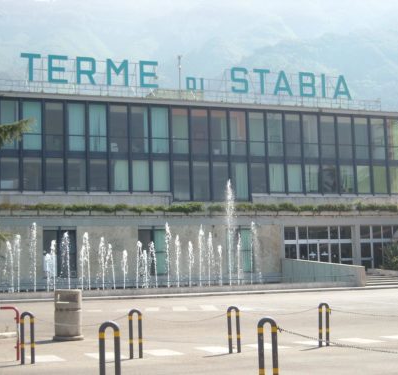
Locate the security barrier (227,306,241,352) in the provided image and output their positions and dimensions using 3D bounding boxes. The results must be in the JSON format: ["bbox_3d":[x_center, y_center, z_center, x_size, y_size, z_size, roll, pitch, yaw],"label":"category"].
[{"bbox_3d":[0.778,3.105,19.200,0.275,1.000,0.080,1,-7,-22],"label":"security barrier"}]

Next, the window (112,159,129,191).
[{"bbox_3d":[-5.078,-0.766,56.987,1.193,1.983,0.120,1,-6,-22],"label":"window"}]

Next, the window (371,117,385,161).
[{"bbox_3d":[13.478,-3.657,66.258,1.218,3.107,0.100,1,-6,-22],"label":"window"}]

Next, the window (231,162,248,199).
[{"bbox_3d":[2.790,-0.392,60.167,1.193,2.530,0.120,1,-6,-22],"label":"window"}]

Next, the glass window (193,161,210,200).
[{"bbox_3d":[0.177,-0.426,59.101,1.193,2.530,0.120,1,-6,-22],"label":"glass window"}]

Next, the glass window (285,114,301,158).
[{"bbox_3d":[6.357,-3.459,59.440,1.187,3.022,0.120,1,-7,-22],"label":"glass window"}]

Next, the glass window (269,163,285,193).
[{"bbox_3d":[5.502,-0.662,62.682,1.218,2.017,0.100,1,-6,-22],"label":"glass window"}]

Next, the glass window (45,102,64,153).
[{"bbox_3d":[-9.367,-3.937,57.003,1.218,3.107,0.100,1,-6,-22],"label":"glass window"}]

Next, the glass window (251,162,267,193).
[{"bbox_3d":[4.154,-0.661,60.349,1.192,2.093,0.120,1,-7,-22],"label":"glass window"}]

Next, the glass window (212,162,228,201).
[{"bbox_3d":[1.479,-0.432,61.021,1.218,2.580,0.100,1,-6,-22],"label":"glass window"}]

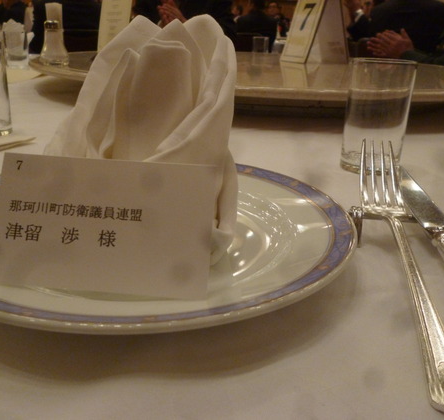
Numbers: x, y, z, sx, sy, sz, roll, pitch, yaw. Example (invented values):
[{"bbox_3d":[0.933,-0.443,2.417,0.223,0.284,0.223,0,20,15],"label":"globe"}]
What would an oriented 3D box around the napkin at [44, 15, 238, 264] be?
[{"bbox_3d":[-0.043,-0.042,0.234,0.109,0.112,0.092,3,21,0],"label":"napkin"}]

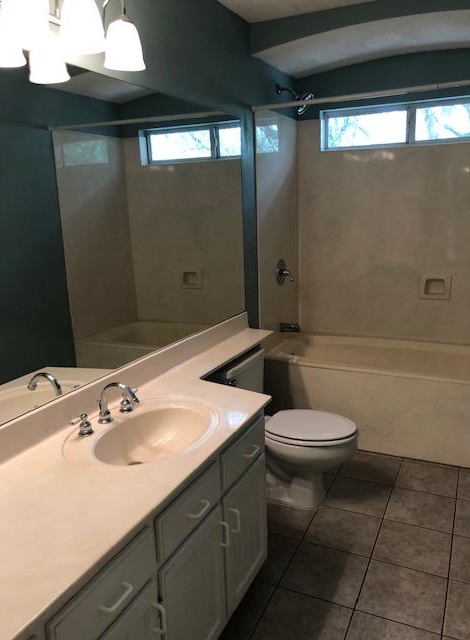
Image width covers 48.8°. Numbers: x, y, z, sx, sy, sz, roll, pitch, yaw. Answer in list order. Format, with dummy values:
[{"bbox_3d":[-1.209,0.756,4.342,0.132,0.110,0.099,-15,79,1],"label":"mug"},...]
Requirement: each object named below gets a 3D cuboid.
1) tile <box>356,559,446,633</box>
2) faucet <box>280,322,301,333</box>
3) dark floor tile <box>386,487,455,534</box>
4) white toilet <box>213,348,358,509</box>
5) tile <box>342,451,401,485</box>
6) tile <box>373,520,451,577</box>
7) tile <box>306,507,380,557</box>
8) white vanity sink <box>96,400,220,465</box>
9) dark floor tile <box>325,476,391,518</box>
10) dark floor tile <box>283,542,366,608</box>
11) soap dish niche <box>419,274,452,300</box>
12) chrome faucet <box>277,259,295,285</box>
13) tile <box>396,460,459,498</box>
[{"bbox_3d":[0.647,1.057,1.997,0.303,0.010,0.303,4,14,25],"label":"tile"},{"bbox_3d":[0.393,0.058,3.617,0.138,0.060,0.055,4,14,25],"label":"faucet"},{"bbox_3d":[0.914,0.932,2.543,0.305,0.012,0.305,4,14,25],"label":"dark floor tile"},{"bbox_3d":[0.257,0.563,2.652,0.747,0.710,0.440,4,14,25],"label":"white toilet"},{"bbox_3d":[0.771,0.843,2.948,0.303,0.010,0.310,4,14,25],"label":"tile"},{"bbox_3d":[0.779,0.993,2.267,0.303,0.010,0.303,4,14,25],"label":"tile"},{"bbox_3d":[0.505,0.979,2.405,0.305,0.012,0.305,4,14,25],"label":"tile"},{"bbox_3d":[-0.265,0.447,1.738,0.345,0.150,0.465,4,14,25],"label":"white vanity sink"},{"bbox_3d":[0.637,0.913,2.674,0.305,0.012,0.305,4,14,25],"label":"dark floor tile"},{"bbox_3d":[0.370,1.038,2.128,0.303,0.010,0.303,4,14,25],"label":"dark floor tile"},{"bbox_3d":[1.345,-0.221,3.471,0.200,0.162,0.070,4,14,25],"label":"soap dish niche"},{"bbox_3d":[0.358,-0.319,3.478,0.100,0.172,0.165,4,14,25],"label":"chrome faucet"},{"bbox_3d":[1.048,0.862,2.817,0.303,0.010,0.310,4,14,25],"label":"tile"}]

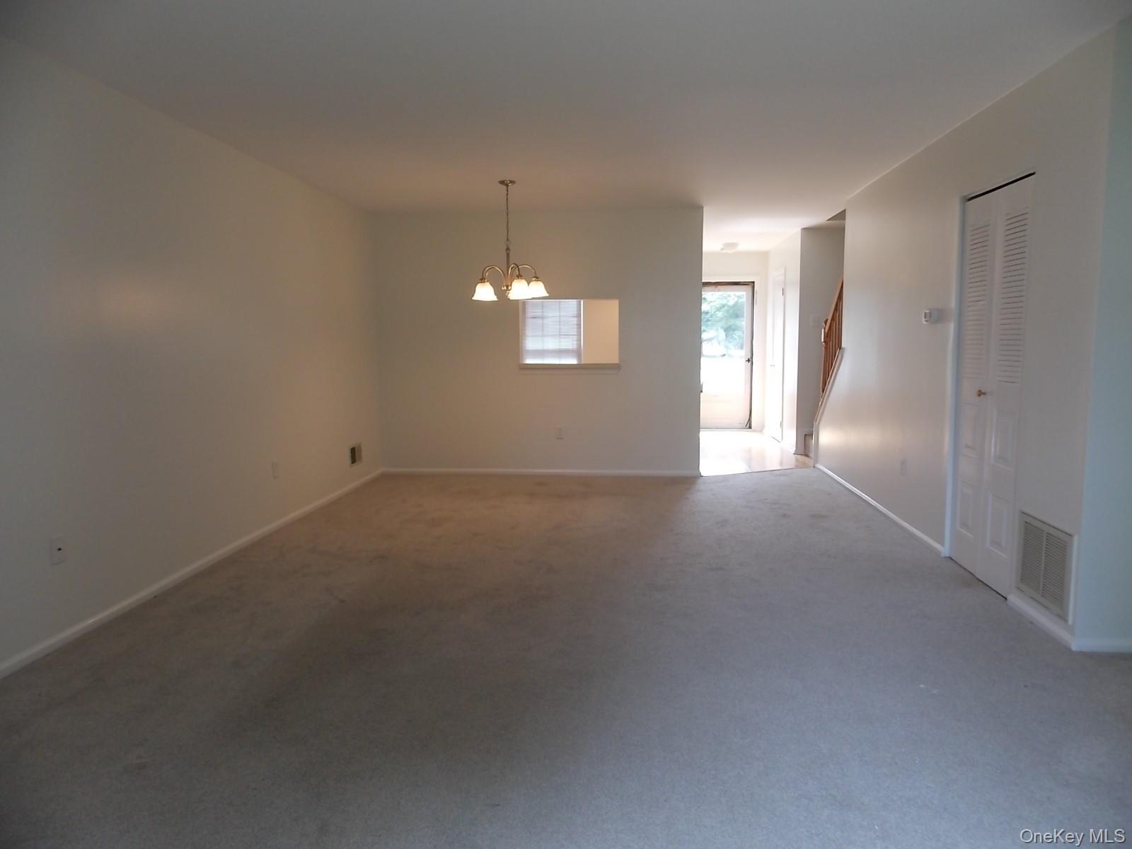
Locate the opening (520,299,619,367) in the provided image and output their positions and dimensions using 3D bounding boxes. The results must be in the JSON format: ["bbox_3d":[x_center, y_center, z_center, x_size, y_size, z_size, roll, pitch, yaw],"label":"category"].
[{"bbox_3d":[0.034,-0.852,6.964,0.905,0.610,0.120,0,6,5],"label":"opening"}]

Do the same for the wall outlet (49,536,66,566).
[{"bbox_3d":[-2.133,0.529,3.166,0.010,0.116,0.073,0,6,5],"label":"wall outlet"}]

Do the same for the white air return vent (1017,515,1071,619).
[{"bbox_3d":[2.085,0.612,3.275,0.022,0.362,0.425,0,6,5],"label":"white air return vent"}]

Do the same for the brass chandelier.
[{"bbox_3d":[-0.431,-1.377,5.653,0.600,0.860,0.610,0,6,5],"label":"brass chandelier"}]

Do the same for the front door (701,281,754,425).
[{"bbox_3d":[2.154,-0.944,10.509,0.890,2.020,0.050,0,6,5],"label":"front door"}]

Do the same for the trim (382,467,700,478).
[{"bbox_3d":[-0.270,0.448,7.079,3.010,0.076,0.017,0,6,5],"label":"trim"}]

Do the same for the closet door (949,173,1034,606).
[{"bbox_3d":[2.196,-0.180,3.877,0.037,1.990,0.735,0,6,5],"label":"closet door"}]

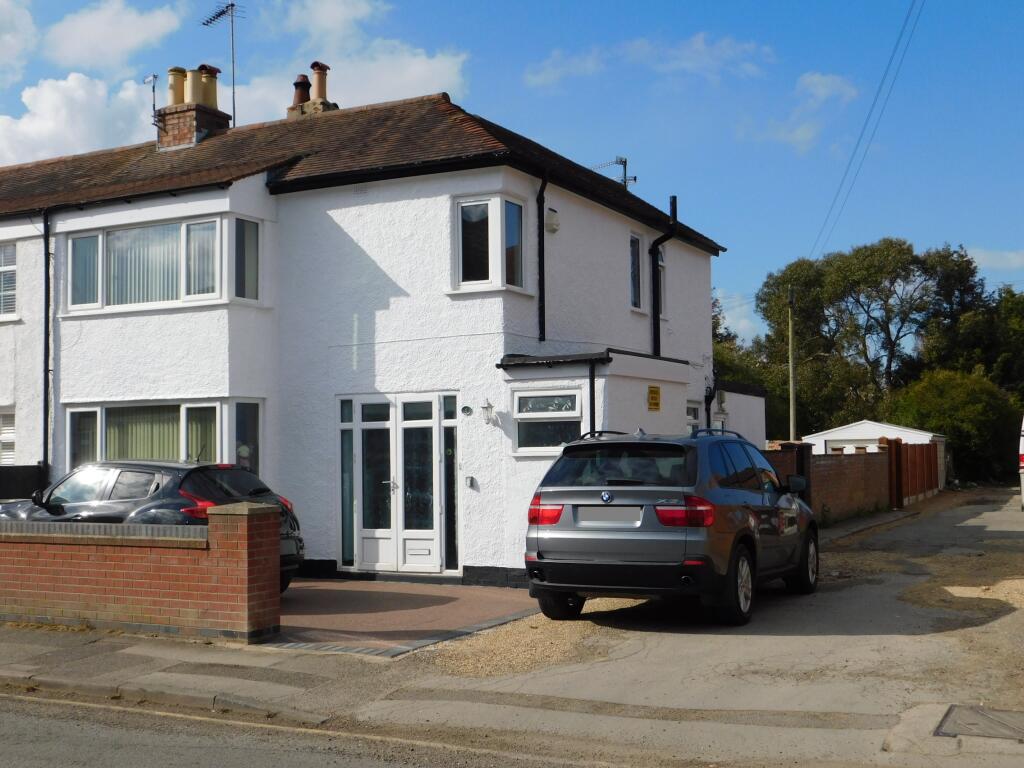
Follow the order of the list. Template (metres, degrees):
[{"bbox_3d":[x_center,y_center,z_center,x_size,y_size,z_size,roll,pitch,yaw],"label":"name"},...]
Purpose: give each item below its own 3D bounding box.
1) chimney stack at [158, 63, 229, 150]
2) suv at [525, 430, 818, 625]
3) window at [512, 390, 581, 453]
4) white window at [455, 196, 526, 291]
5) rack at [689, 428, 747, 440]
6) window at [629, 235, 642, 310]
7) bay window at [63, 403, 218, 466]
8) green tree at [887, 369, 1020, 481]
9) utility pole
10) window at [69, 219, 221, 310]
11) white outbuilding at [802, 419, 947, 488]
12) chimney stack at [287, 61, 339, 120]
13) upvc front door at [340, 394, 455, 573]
[{"bbox_3d":[-5.139,-4.477,19.179,0.870,1.530,0.860,-2,-3,27],"label":"chimney stack"},{"bbox_3d":[1.865,1.409,12.301,1.960,1.770,4.860,-3,-5,25],"label":"suv"},{"bbox_3d":[0.424,0.443,14.039,0.908,0.771,0.120,-2,-3,27],"label":"window"},{"bbox_3d":[-0.245,-1.629,13.964,0.680,1.106,0.678,-2,-3,27],"label":"white window"},{"bbox_3d":[2.023,0.495,11.462,0.070,0.100,1.950,-3,-5,25],"label":"rack"},{"bbox_3d":[1.793,-1.634,17.403,0.112,1.116,0.578,-2,-3,27],"label":"window"},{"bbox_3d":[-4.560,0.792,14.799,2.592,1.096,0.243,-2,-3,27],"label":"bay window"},{"bbox_3d":[16.980,1.710,45.500,5.200,4.600,4.800,-2,-3,27],"label":"green tree"},{"bbox_3d":[10.415,0.203,43.948,0.260,7.802,0.260,-2,-3,27],"label":"utility pole"},{"bbox_3d":[-4.590,-1.482,14.917,2.592,1.065,0.243,-2,-3,27],"label":"window"},{"bbox_3d":[13.943,2.743,45.265,4.500,2.660,5.400,-2,-3,25],"label":"white outbuilding"},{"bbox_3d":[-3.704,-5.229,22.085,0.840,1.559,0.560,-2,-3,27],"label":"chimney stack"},{"bbox_3d":[-1.343,1.178,14.093,1.755,2.139,0.122,-2,-3,27],"label":"upvc front door"}]

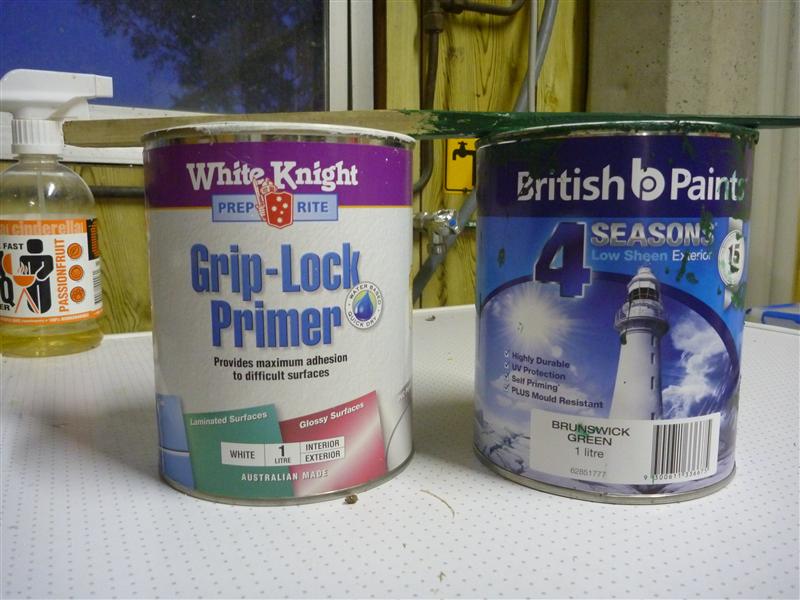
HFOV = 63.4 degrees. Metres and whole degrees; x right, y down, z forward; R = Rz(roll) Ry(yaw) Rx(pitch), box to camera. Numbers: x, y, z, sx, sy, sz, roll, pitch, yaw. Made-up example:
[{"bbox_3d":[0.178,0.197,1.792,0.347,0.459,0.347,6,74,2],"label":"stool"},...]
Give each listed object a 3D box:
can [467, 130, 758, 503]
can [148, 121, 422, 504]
[{"bbox_3d":[0.086,0.000,0.277,0.108,0.133,0.108,0,7,3],"label":"can"},{"bbox_3d":[-0.048,0.001,0.276,0.108,0.133,0.108,0,7,0],"label":"can"}]

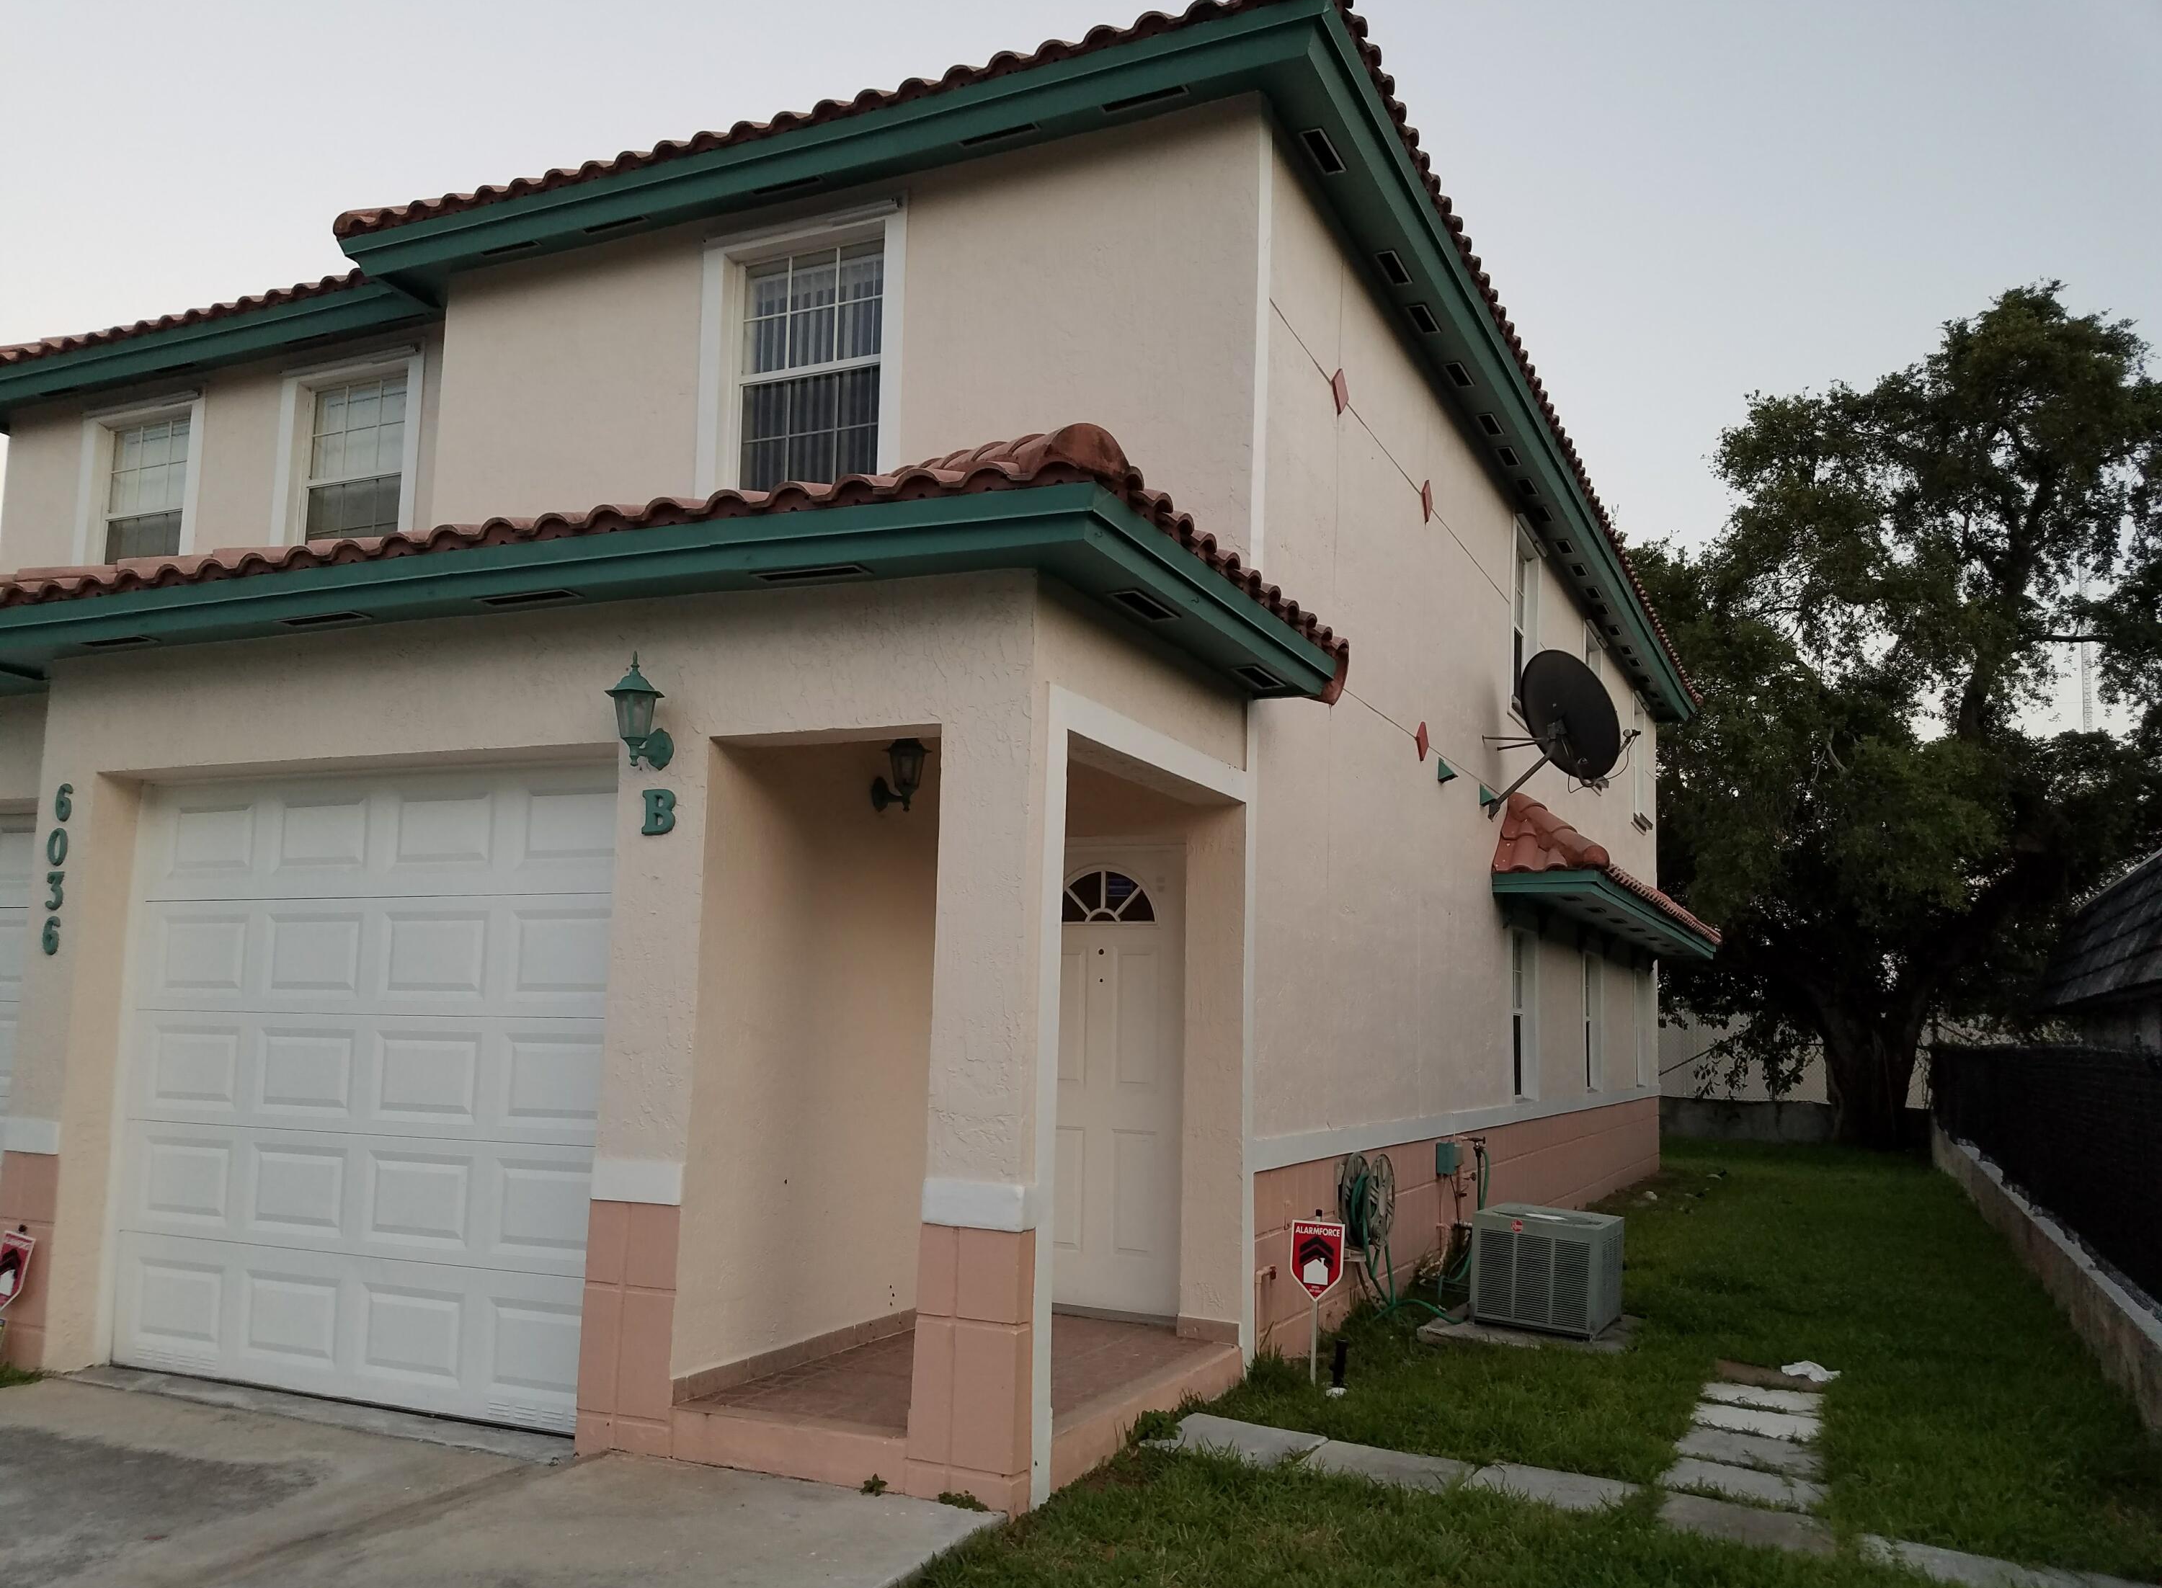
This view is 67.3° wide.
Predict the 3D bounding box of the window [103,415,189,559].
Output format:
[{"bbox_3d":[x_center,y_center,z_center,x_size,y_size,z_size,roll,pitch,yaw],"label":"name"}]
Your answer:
[{"bbox_3d":[-6.294,-1.869,10.981,0.973,1.343,0.120,-3,-9,26],"label":"window"}]

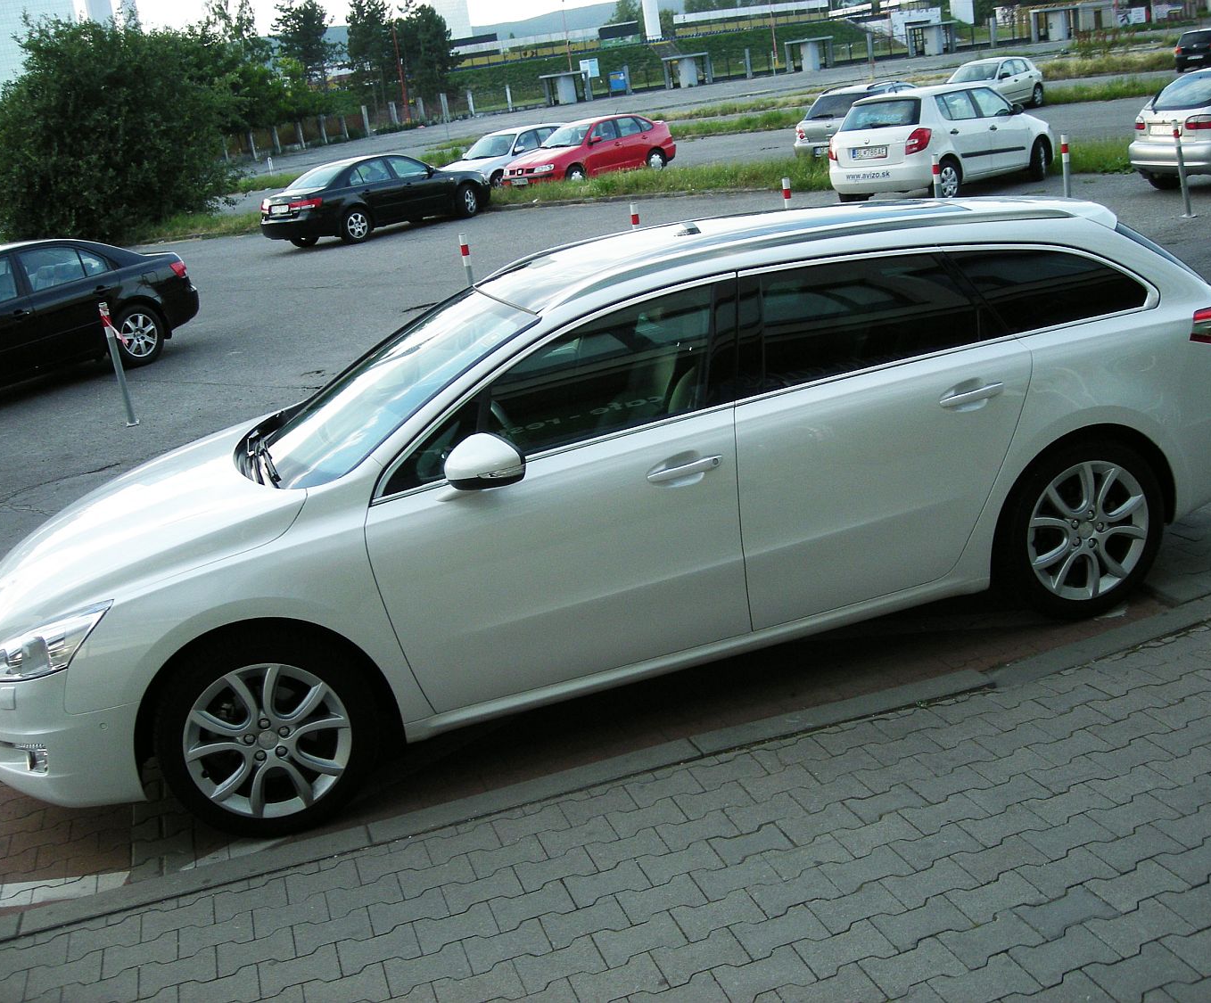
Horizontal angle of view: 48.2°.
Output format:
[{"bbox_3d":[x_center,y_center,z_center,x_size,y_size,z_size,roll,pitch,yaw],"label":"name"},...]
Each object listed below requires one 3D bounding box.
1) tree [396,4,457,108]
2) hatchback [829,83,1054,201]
[{"bbox_3d":[-14.974,-36.802,113.000,5.400,10.200,5.200,-9,17,-4],"label":"tree"},{"bbox_3d":[4.981,-5.235,19.608,3.995,1.498,1.642,-23,23,-39],"label":"hatchback"}]

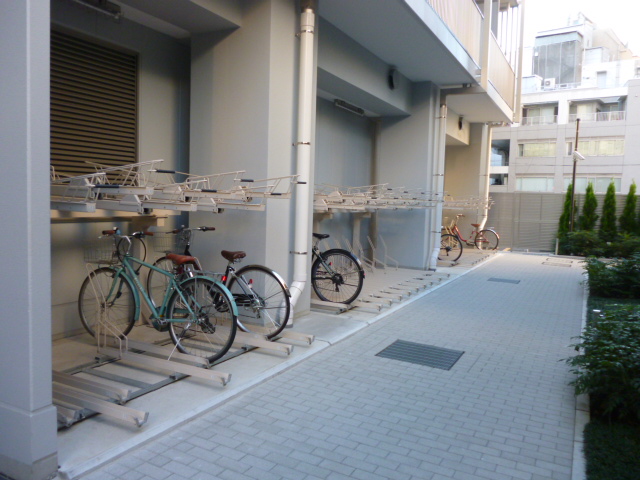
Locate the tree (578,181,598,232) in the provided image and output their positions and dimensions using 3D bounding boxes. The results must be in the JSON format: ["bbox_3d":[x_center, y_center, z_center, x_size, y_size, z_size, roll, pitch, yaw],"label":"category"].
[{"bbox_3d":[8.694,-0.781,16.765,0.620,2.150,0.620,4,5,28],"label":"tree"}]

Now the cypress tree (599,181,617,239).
[{"bbox_3d":[9.171,-0.773,16.515,0.580,2.300,0.580,4,5,28],"label":"cypress tree"}]

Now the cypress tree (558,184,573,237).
[{"bbox_3d":[8.149,-0.763,17.052,0.550,2.250,0.550,4,5,28],"label":"cypress tree"}]

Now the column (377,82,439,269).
[{"bbox_3d":[2.088,-1.415,11.966,1.150,4.100,1.200,4,5,28],"label":"column"}]

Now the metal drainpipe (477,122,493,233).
[{"bbox_3d":[5.493,-1.688,17.094,0.340,4.100,0.160,4,5,28],"label":"metal drainpipe"}]

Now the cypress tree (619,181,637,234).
[{"bbox_3d":[9.681,-0.767,16.247,0.620,2.250,0.620,4,5,28],"label":"cypress tree"}]

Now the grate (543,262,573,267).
[{"bbox_3d":[6.262,0.667,13.657,0.690,0.030,0.550,4,5,28],"label":"grate"}]

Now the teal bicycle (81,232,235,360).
[{"bbox_3d":[-1.470,0.444,4.536,1.860,1.075,0.580,4,5,27],"label":"teal bicycle"}]

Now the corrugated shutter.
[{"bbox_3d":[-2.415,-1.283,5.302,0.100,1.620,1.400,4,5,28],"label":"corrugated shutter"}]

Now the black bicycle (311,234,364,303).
[{"bbox_3d":[-0.244,0.294,7.170,1.820,1.050,0.580,4,5,28],"label":"black bicycle"}]

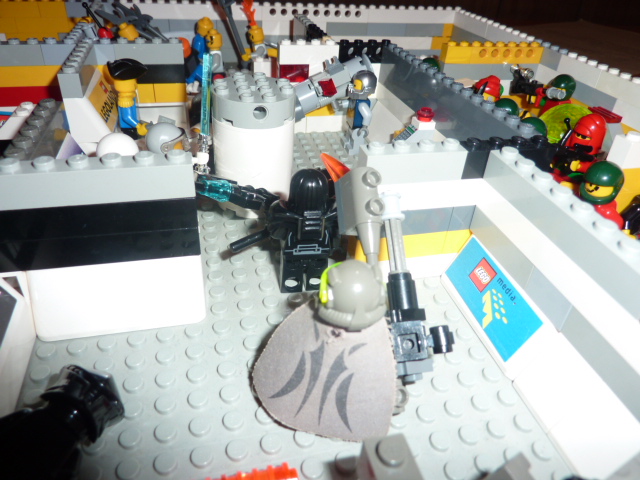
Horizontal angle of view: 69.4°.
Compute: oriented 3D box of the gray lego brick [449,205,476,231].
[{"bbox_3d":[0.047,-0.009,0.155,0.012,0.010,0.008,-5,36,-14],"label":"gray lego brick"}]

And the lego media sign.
[{"bbox_3d":[0.053,0.017,0.143,0.003,0.018,0.040,18,27,-27],"label":"lego media sign"}]

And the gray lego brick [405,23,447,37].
[{"bbox_3d":[0.079,-0.162,0.354,0.032,0.010,0.008,-5,36,-14],"label":"gray lego brick"}]

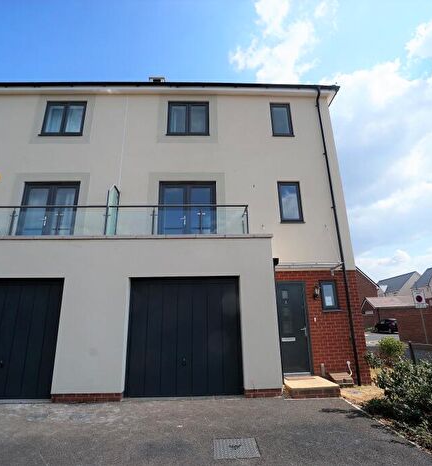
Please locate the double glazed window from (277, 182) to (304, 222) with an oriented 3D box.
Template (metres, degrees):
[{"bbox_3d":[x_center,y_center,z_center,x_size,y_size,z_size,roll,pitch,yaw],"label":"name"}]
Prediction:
[{"bbox_3d":[2.009,-0.822,7.807,0.615,1.180,0.120,0,-18,-1],"label":"double glazed window"}]

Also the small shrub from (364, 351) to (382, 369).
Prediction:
[{"bbox_3d":[4.595,3.709,8.559,0.470,0.480,0.460,0,-17,-2],"label":"small shrub"}]

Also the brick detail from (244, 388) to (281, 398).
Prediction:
[{"bbox_3d":[0.869,2.932,5.367,0.690,0.143,0.200,0,-18,-1],"label":"brick detail"}]

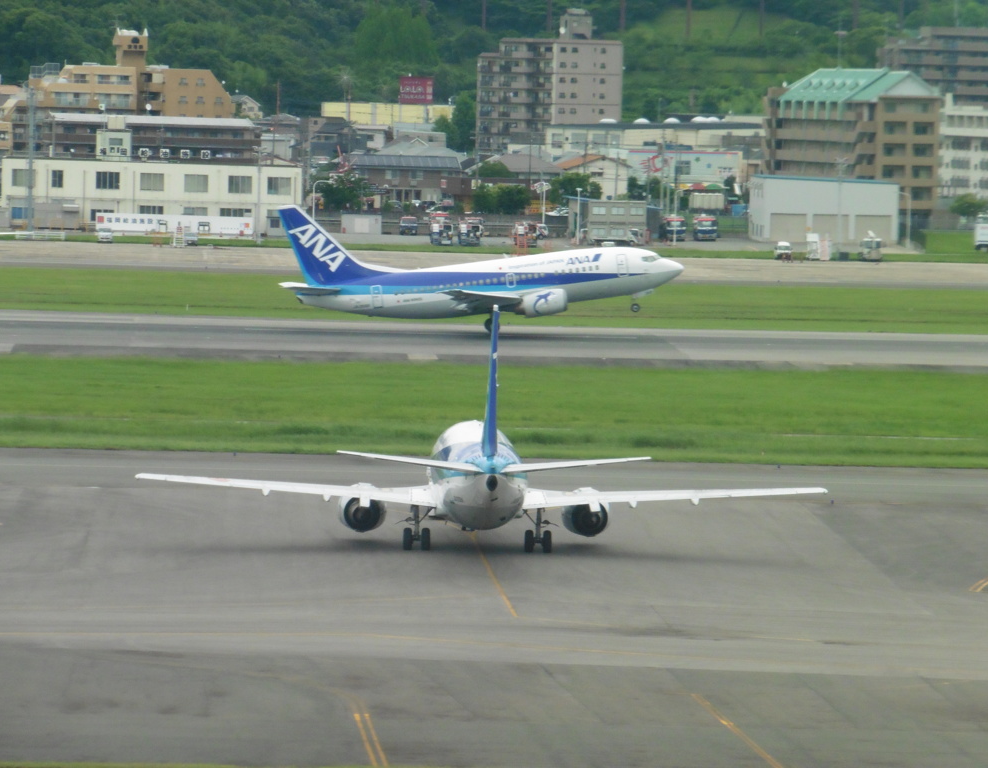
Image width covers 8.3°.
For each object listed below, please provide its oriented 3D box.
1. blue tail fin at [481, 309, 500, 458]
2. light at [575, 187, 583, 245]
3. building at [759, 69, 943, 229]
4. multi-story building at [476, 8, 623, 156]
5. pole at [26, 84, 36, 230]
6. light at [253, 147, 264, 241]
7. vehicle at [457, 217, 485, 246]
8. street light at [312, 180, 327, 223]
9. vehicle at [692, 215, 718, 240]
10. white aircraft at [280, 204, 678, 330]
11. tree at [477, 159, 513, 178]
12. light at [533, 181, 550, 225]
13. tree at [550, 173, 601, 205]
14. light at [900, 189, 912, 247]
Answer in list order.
[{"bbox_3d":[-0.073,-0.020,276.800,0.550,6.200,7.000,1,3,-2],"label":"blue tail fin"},{"bbox_3d":[10.211,-20.157,818.474,0.850,6.900,0.500,1,3,0],"label":"light"},{"bbox_3d":[50.146,-32.727,943.076,9.800,21.300,36.000,0,3,-20],"label":"building"},{"bbox_3d":[10.712,-55.062,1286.154,15.500,30.300,25.500,0,3,-32],"label":"multi-story building"},{"bbox_3d":[-54.823,-26.799,811.149,0.850,17.520,0.850,1,3,-3],"label":"pole"},{"bbox_3d":[-26.692,-21.595,779.424,1.600,10.800,0.900,1,3,0],"label":"light"},{"bbox_3d":[-2.908,-17.949,802.172,2.600,3.300,7.500,1,3,-2],"label":"vehicle"},{"bbox_3d":[-20.882,-21.094,822.092,1.750,6.860,0.350,2,3,2],"label":"street light"},{"bbox_3d":[26.407,-19.629,856.714,2.550,3.200,8.000,1,3,-3],"label":"vehicle"},{"bbox_3d":[-1.068,-9.773,525.000,31.000,11.400,28.900,-7,3,-3],"label":"white aircraft"},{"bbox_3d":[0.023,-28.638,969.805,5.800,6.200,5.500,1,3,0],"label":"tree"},{"bbox_3d":[6.002,-21.099,829.847,2.100,6.600,0.800,1,3,0],"label":"light"},{"bbox_3d":[10.496,-24.661,880.000,6.400,5.200,5.800,1,3,-3],"label":"tree"},{"bbox_3d":[49.301,-19.690,817.252,1.500,6.900,0.350,1,3,-3],"label":"light"}]

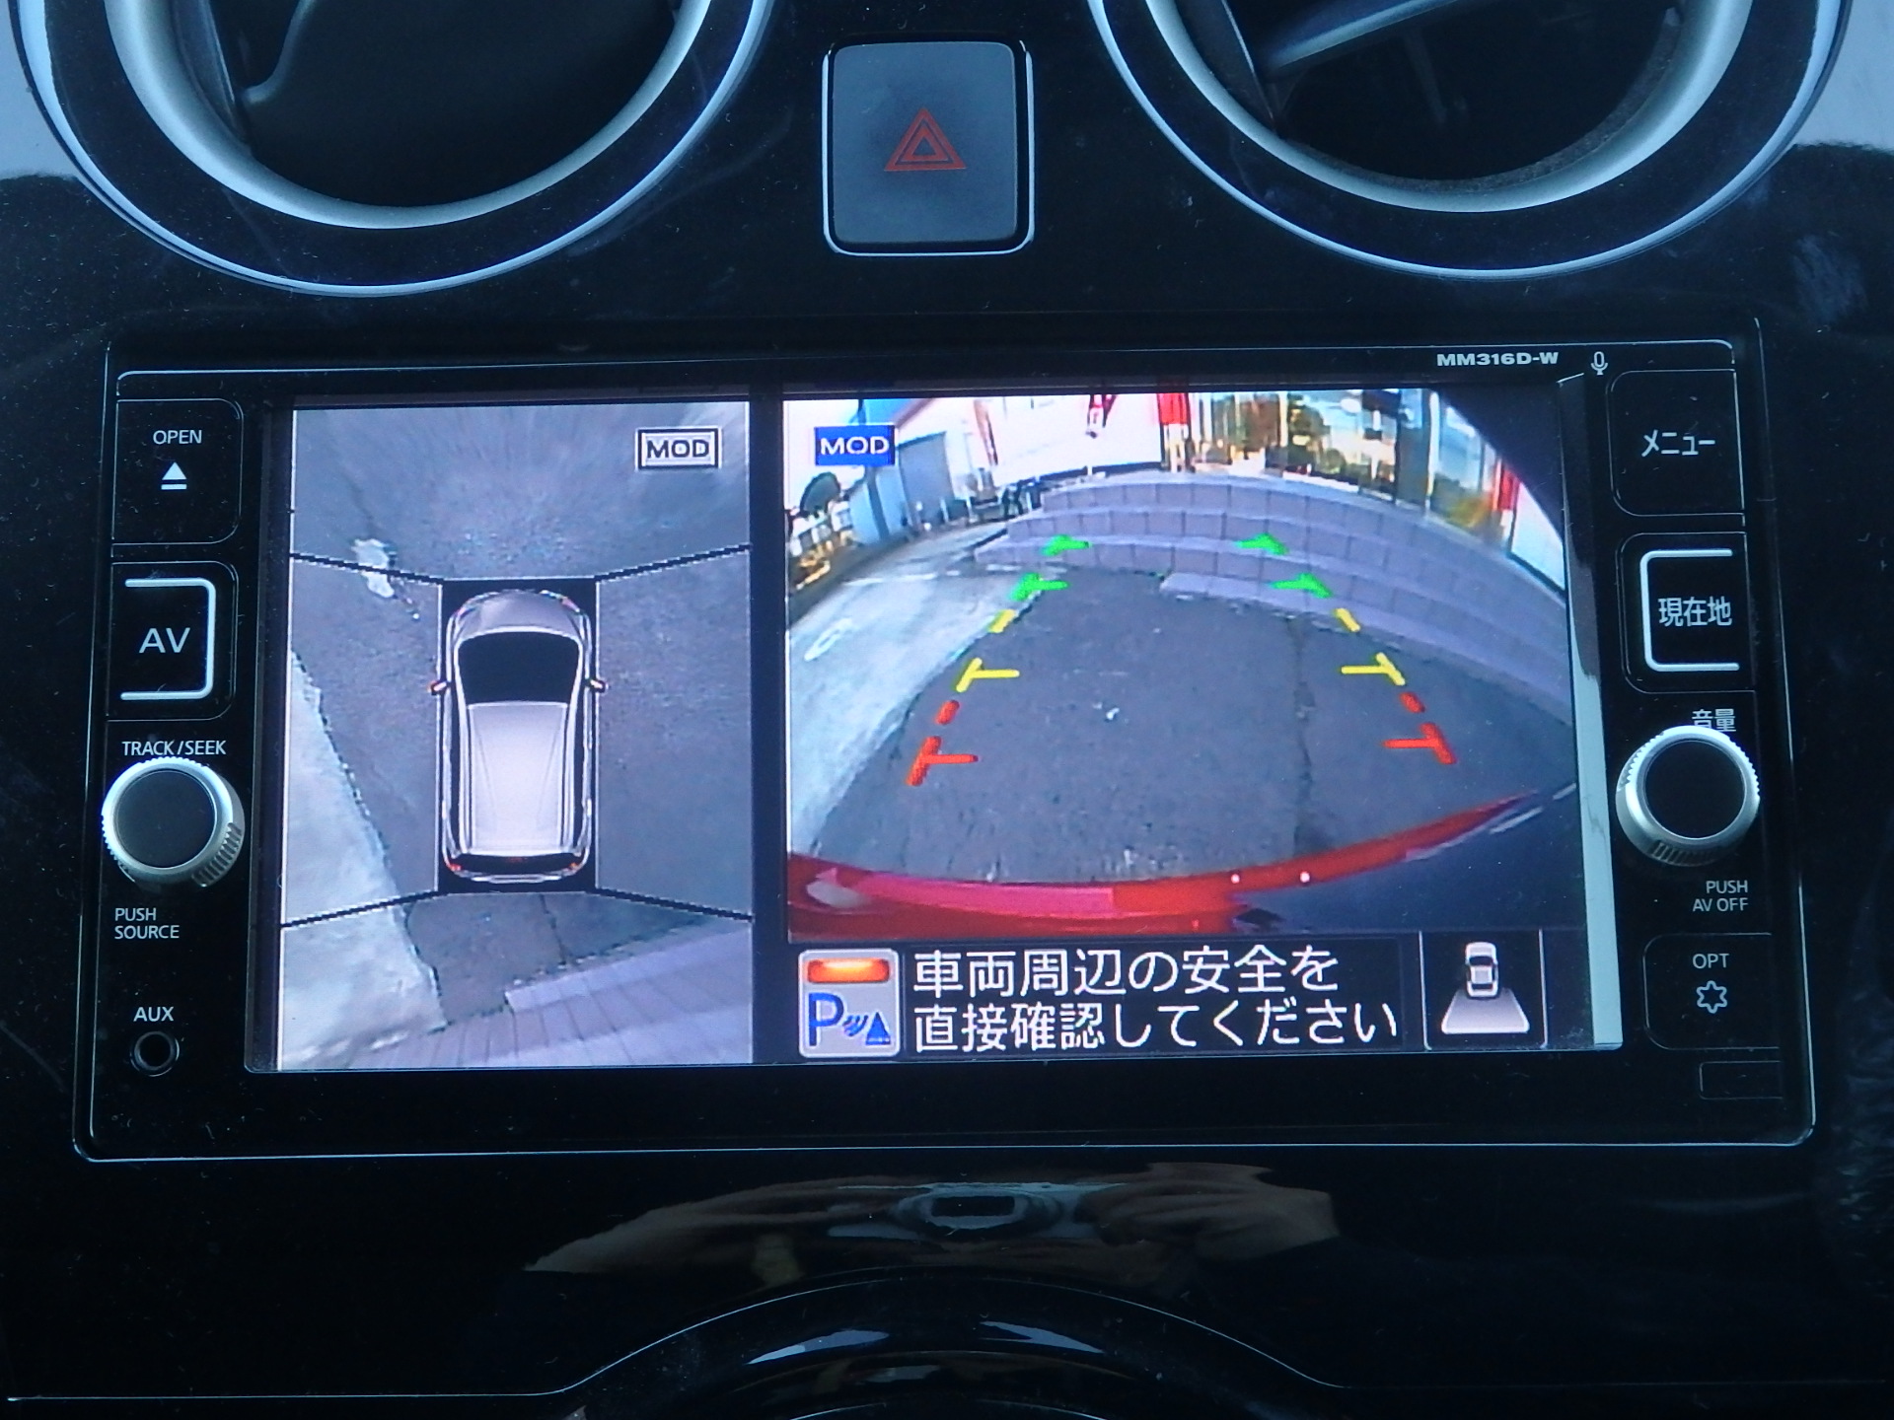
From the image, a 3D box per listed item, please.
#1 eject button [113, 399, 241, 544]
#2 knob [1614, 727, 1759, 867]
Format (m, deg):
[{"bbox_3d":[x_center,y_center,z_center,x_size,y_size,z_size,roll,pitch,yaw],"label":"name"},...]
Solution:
[{"bbox_3d":[-0.095,-0.030,0.406,0.016,0.019,0.005,-1,-11,0],"label":"eject button"},{"bbox_3d":[0.088,0.010,0.389,0.016,0.016,0.007,-1,-11,1],"label":"knob"}]

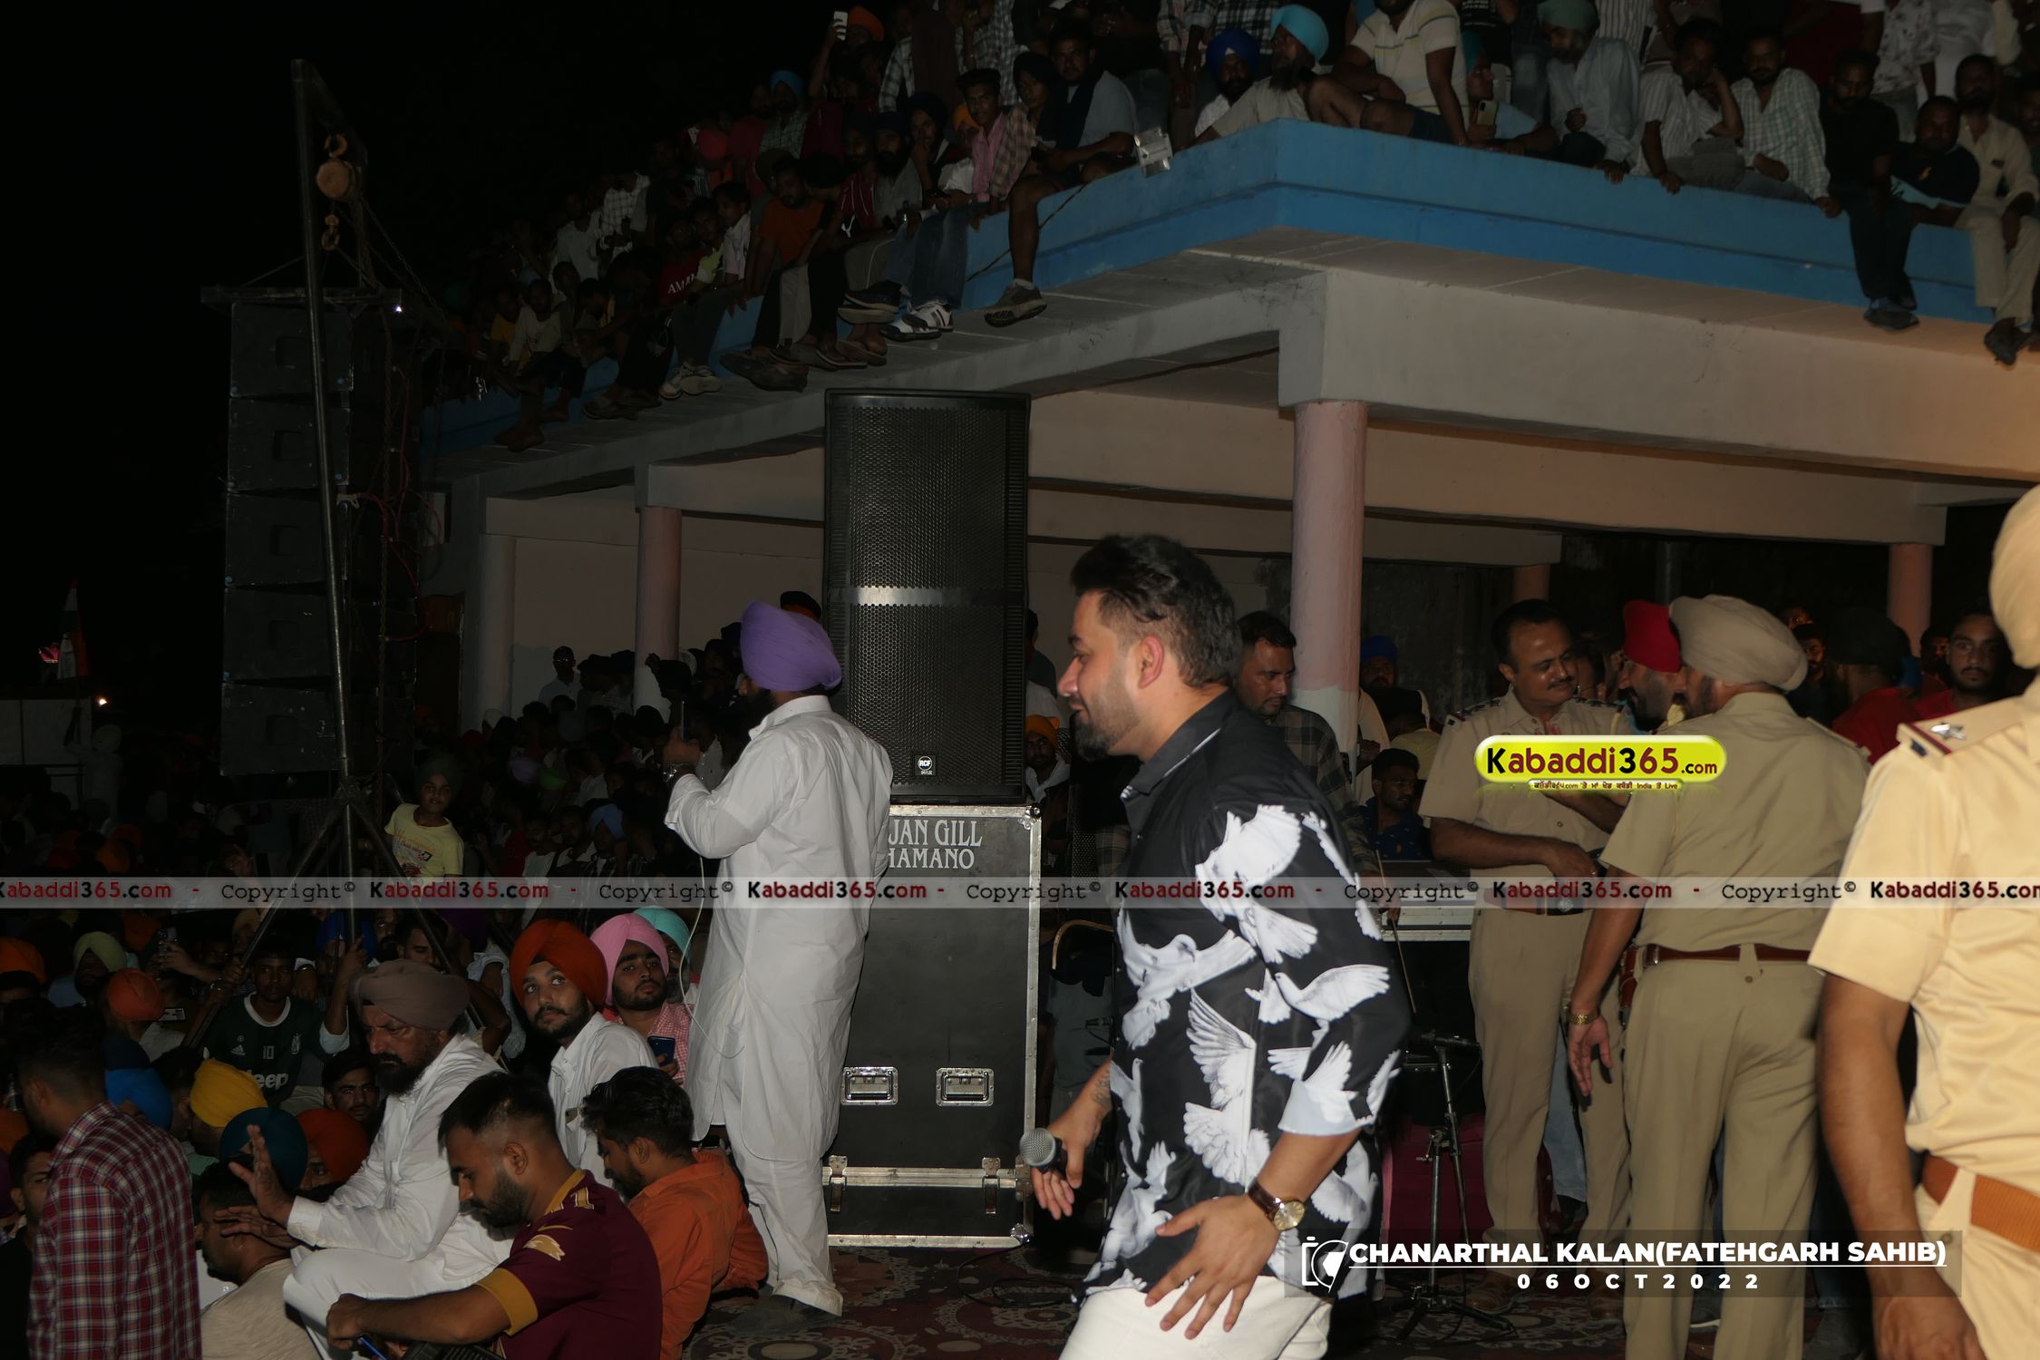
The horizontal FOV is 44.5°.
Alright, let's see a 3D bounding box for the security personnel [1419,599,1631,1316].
[{"bbox_3d":[1.266,0.684,6.220,0.530,1.760,0.380,2,0,-30],"label":"security personnel"}]

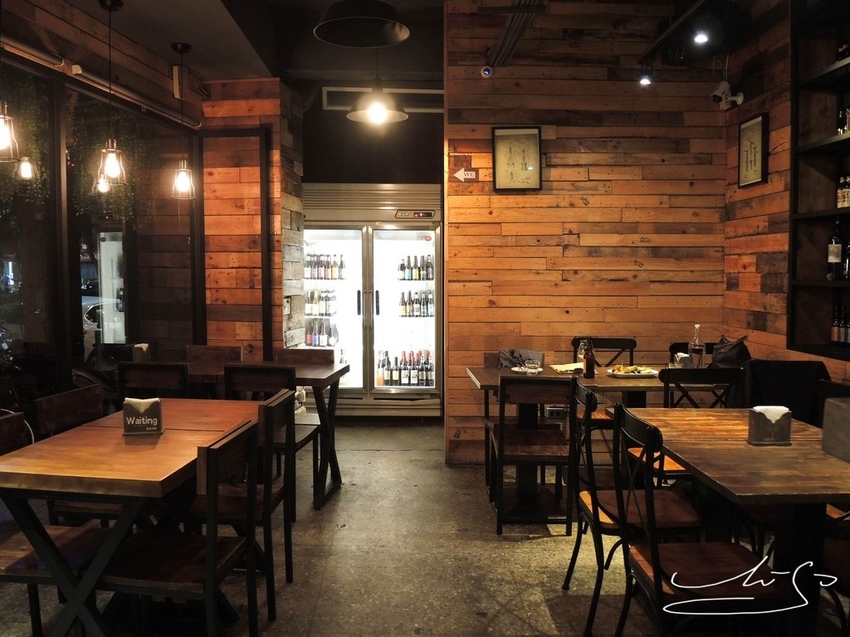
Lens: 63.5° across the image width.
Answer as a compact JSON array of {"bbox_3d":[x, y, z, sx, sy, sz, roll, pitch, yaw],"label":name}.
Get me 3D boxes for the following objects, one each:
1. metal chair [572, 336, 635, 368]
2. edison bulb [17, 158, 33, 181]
[{"bbox_3d":[1.242,0.602,4.492,0.450,0.890,0.490,0,4,-3],"label":"metal chair"},{"bbox_3d":[-2.006,-0.749,3.456,0.070,0.109,0.070,0,4,7],"label":"edison bulb"}]

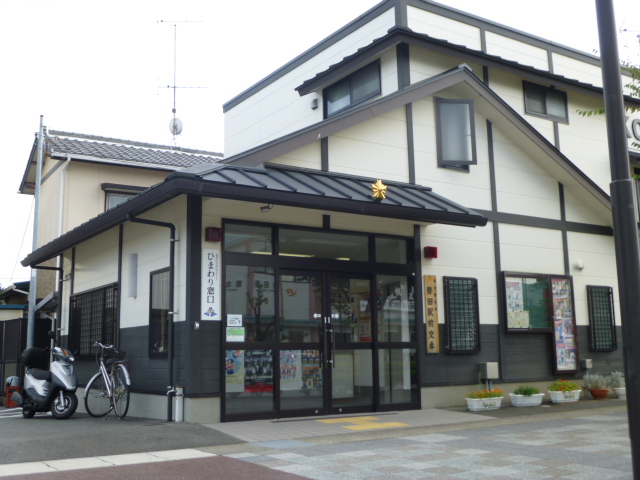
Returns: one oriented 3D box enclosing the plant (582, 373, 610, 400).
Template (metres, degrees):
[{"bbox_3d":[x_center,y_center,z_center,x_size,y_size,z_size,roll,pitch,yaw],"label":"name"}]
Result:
[{"bbox_3d":[4.958,2.647,12.963,0.420,0.450,0.390,5,-11,-33],"label":"plant"}]

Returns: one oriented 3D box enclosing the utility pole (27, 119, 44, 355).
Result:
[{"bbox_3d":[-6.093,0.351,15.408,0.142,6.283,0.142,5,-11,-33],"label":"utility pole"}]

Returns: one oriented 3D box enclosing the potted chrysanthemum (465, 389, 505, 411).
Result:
[{"bbox_3d":[2.419,2.356,10.578,0.609,0.294,0.233,5,-11,-33],"label":"potted chrysanthemum"}]

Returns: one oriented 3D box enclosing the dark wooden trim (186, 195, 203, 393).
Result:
[{"bbox_3d":[-1.629,0.679,9.323,0.147,2.558,0.167,5,-11,-33],"label":"dark wooden trim"}]

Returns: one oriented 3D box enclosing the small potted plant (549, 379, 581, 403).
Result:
[{"bbox_3d":[4.209,2.599,12.404,0.600,0.380,0.270,5,-11,-33],"label":"small potted plant"}]

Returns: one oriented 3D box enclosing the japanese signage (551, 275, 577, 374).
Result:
[{"bbox_3d":[4.380,1.525,13.020,0.623,1.726,0.080,5,-11,-33],"label":"japanese signage"}]

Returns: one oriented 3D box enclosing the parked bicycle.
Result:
[{"bbox_3d":[-2.948,1.978,10.195,0.609,1.086,1.776,5,-11,-33],"label":"parked bicycle"}]

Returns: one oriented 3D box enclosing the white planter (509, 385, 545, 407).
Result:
[{"bbox_3d":[3.259,2.468,11.323,0.609,0.284,0.233,5,-11,-33],"label":"white planter"}]

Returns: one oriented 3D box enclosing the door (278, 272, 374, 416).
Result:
[{"bbox_3d":[0.118,1.456,10.233,1.602,2.005,0.080,5,-11,-33],"label":"door"}]

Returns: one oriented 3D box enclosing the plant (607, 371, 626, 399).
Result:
[{"bbox_3d":[5.313,2.559,12.726,0.355,0.467,0.355,5,-11,-33],"label":"plant"}]

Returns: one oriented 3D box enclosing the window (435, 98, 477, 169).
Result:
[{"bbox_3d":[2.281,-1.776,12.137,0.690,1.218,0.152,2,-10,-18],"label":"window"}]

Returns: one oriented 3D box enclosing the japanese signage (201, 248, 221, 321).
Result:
[{"bbox_3d":[-1.400,0.581,9.303,0.257,0.913,0.025,5,-11,-33],"label":"japanese signage"}]

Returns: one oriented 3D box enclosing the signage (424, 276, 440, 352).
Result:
[{"bbox_3d":[1.746,1.167,11.326,0.235,1.211,0.035,5,-11,-33],"label":"signage"}]

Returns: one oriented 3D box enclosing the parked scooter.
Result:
[{"bbox_3d":[-4.089,2.046,10.796,0.690,1.238,1.797,8,-13,-44],"label":"parked scooter"}]

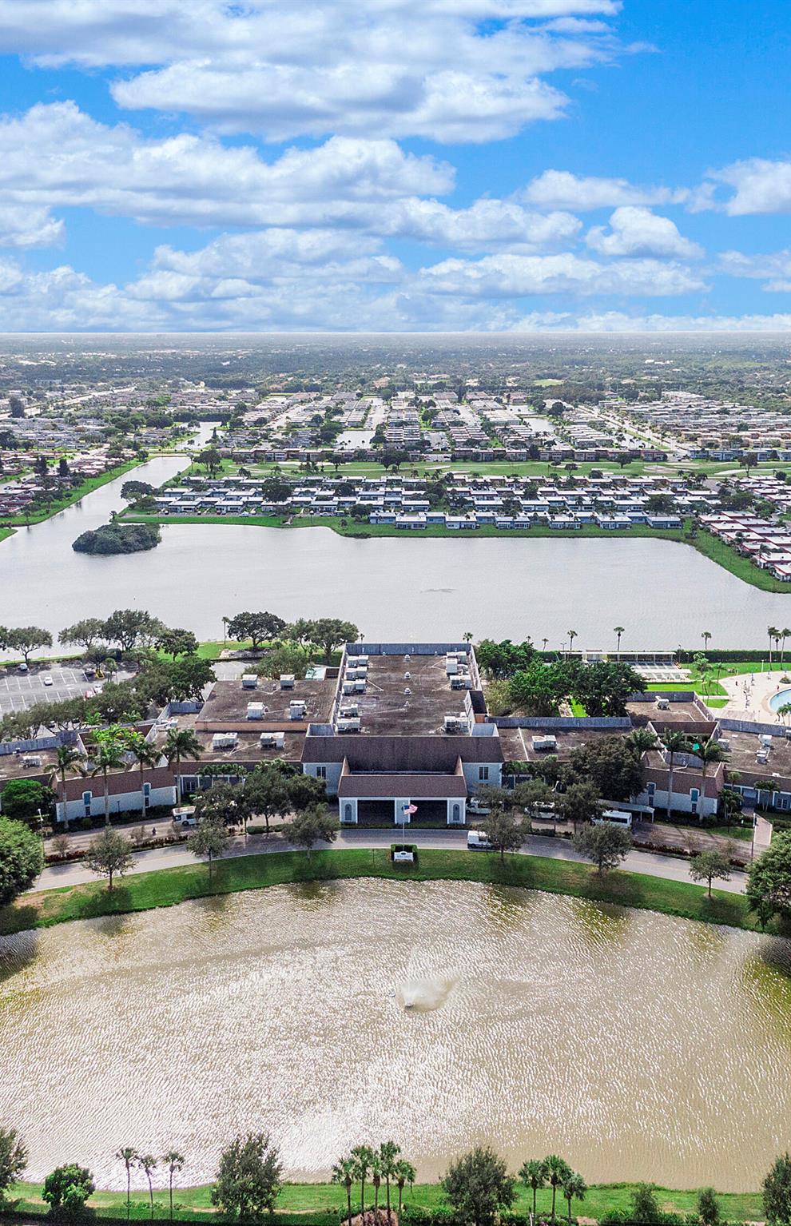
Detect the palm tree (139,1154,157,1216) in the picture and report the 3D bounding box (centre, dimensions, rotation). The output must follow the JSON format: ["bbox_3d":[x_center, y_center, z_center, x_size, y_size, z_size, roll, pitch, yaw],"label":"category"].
[{"bbox_3d":[-27.190,63.370,125.830,2.040,7.790,2.040,-4,15,-14],"label":"palm tree"}]

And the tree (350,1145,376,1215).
[{"bbox_3d":[-3.450,60.540,121.140,2.800,8.600,2.800,0,14,0],"label":"tree"}]

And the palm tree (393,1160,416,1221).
[{"bbox_3d":[0.880,61.370,121.240,2.600,6.900,2.600,0,14,0],"label":"palm tree"}]

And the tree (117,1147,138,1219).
[{"bbox_3d":[-28.790,60.770,121.450,2.400,8.100,2.400,0,14,0],"label":"tree"}]

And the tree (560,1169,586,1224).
[{"bbox_3d":[19.290,63.790,124.030,3.050,7.530,3.050,2,14,10],"label":"tree"}]

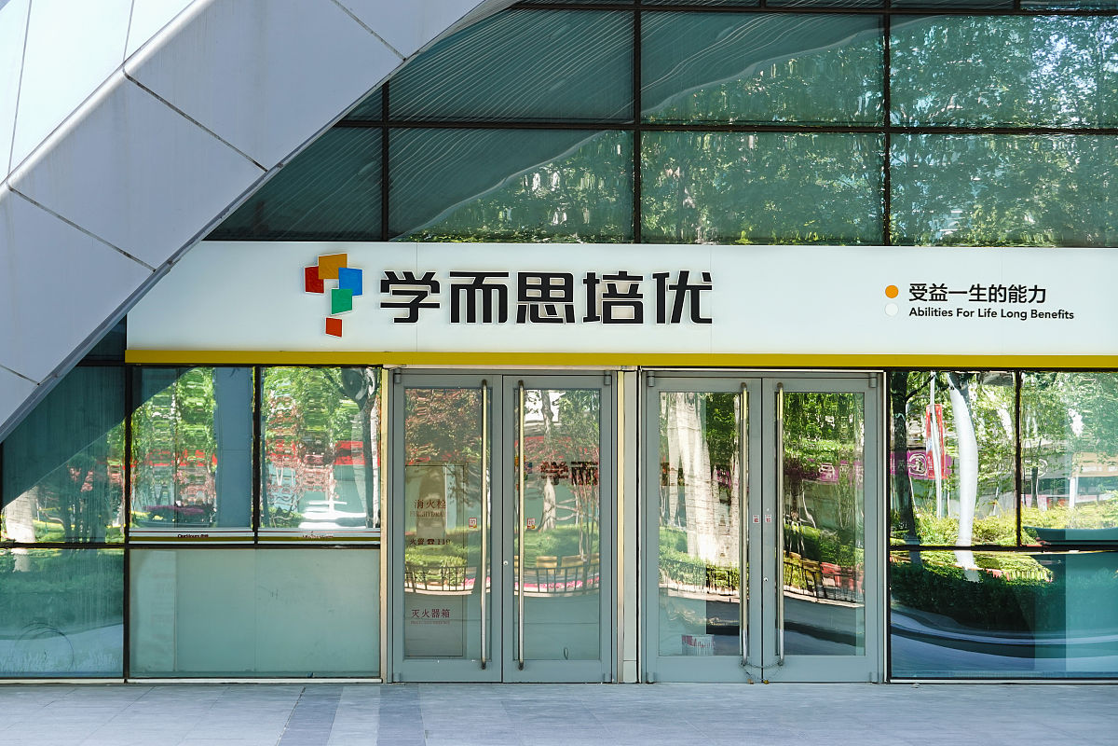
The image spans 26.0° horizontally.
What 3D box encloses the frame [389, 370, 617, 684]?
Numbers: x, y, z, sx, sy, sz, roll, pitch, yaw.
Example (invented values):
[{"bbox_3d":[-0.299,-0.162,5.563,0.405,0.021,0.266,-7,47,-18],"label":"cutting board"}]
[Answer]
[{"bbox_3d":[-0.443,1.229,19.378,1.812,2.487,0.140,0,-2,-4],"label":"frame"}]

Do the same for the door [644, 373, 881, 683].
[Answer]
[{"bbox_3d":[1.636,1.249,19.509,1.936,2.482,0.120,0,-2,-4],"label":"door"}]

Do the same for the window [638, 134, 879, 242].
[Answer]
[{"bbox_3d":[1.645,-1.493,19.612,1.974,0.919,0.080,0,-2,-4],"label":"window"}]

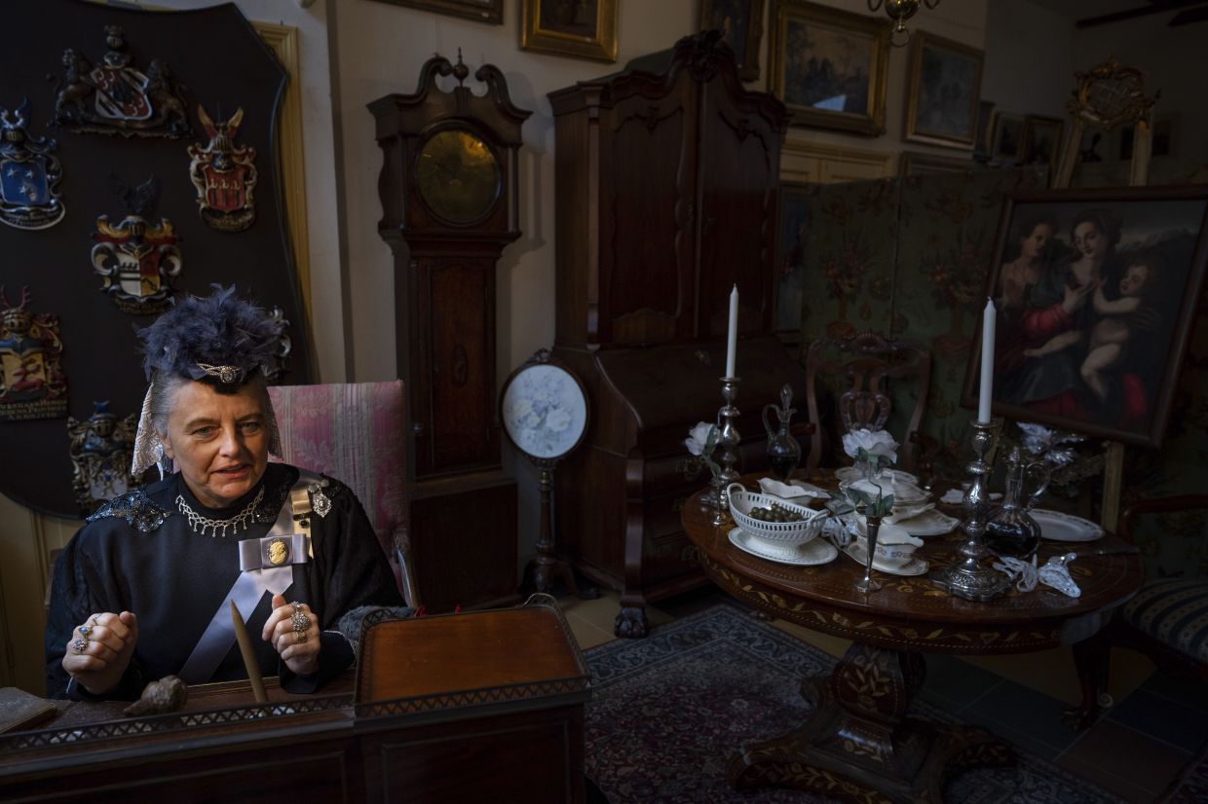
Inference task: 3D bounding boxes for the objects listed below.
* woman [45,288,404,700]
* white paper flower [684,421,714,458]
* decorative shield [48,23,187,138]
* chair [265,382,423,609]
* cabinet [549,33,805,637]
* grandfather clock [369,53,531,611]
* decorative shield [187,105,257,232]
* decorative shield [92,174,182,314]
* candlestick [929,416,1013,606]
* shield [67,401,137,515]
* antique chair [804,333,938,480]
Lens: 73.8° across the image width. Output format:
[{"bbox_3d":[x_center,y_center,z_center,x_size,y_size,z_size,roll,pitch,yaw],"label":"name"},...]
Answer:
[{"bbox_3d":[-0.561,0.539,1.304,0.540,1.420,0.740,-2,12,-14],"label":"woman"},{"bbox_3d":[0.252,0.096,2.113,0.082,0.090,0.085,0,11,0],"label":"white paper flower"},{"bbox_3d":[-1.568,-1.041,2.611,0.379,0.348,0.070,-7,13,-31],"label":"decorative shield"},{"bbox_3d":[-0.629,0.604,1.582,0.600,1.180,0.660,-2,12,-14],"label":"chair"},{"bbox_3d":[0.367,-0.317,3.395,1.080,2.280,0.620,-7,13,-31],"label":"cabinet"},{"bbox_3d":[-0.593,-0.223,3.200,0.530,2.160,0.280,-7,13,-31],"label":"grandfather clock"},{"bbox_3d":[-1.331,-0.814,2.809,0.218,0.419,0.070,-7,13,-31],"label":"decorative shield"},{"bbox_3d":[-1.574,-0.533,2.712,0.255,0.455,0.070,-7,13,-31],"label":"decorative shield"},{"bbox_3d":[0.819,0.220,1.750,0.185,0.370,0.185,0,11,0],"label":"candlestick"},{"bbox_3d":[-1.716,0.191,2.770,0.220,0.388,0.070,-7,13,-31],"label":"shield"},{"bbox_3d":[1.123,0.301,3.337,0.620,1.100,0.620,1,11,4],"label":"antique chair"}]

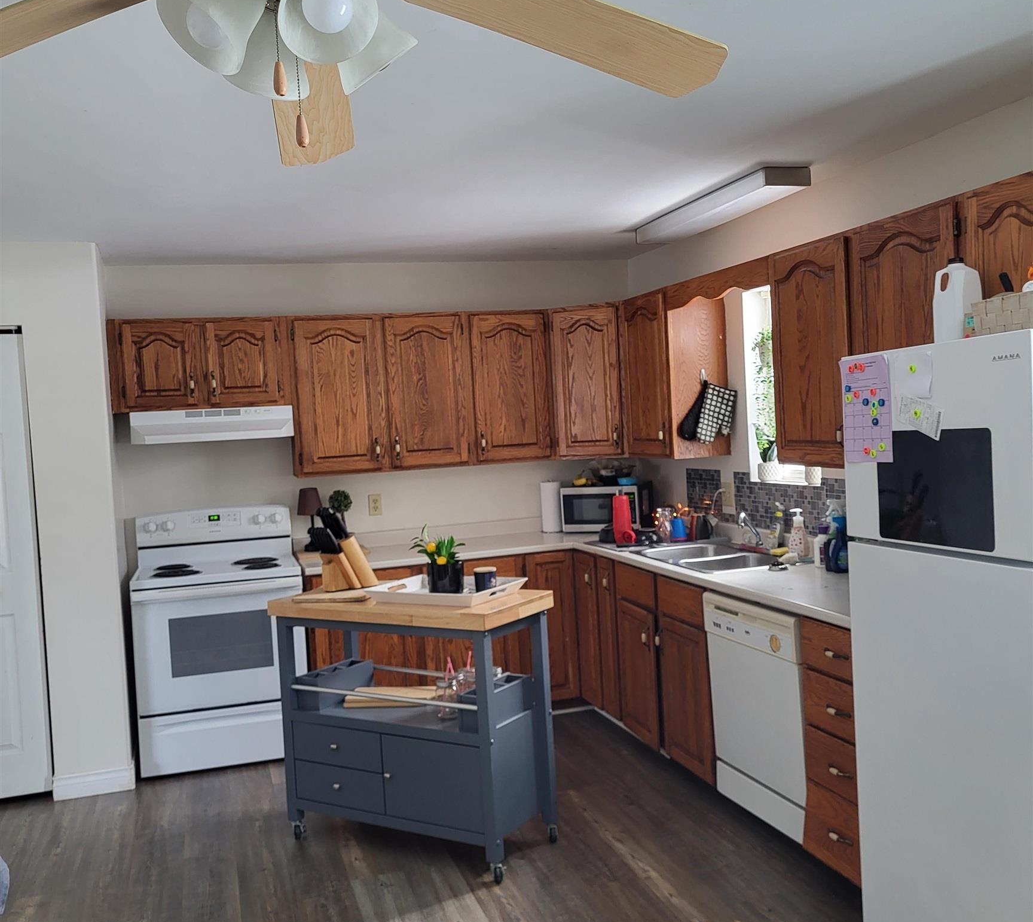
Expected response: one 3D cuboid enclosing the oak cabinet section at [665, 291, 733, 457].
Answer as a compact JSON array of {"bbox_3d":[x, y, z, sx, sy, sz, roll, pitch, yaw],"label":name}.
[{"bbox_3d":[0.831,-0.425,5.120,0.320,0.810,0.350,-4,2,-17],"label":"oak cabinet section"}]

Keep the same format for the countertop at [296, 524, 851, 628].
[{"bbox_3d":[0.230,0.485,4.335,2.033,0.042,3.119,-4,2,-17],"label":"countertop"}]

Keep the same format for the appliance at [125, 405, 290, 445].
[{"bbox_3d":[-1.507,-0.179,5.137,0.752,0.153,0.460,-4,2,-18],"label":"appliance"}]

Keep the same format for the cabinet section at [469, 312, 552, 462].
[{"bbox_3d":[-0.058,-0.399,5.727,0.450,0.813,0.320,-4,2,-17],"label":"cabinet section"}]

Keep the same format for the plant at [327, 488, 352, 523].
[{"bbox_3d":[-0.915,0.324,5.392,0.120,0.310,0.120,-4,2,-18],"label":"plant"}]

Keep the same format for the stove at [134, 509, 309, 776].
[{"bbox_3d":[-1.452,0.843,5.077,0.761,1.190,0.670,-4,2,-17],"label":"stove"}]

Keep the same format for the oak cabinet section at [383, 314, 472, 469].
[{"bbox_3d":[-0.496,-0.370,5.593,0.467,0.813,0.320,-4,2,-17],"label":"oak cabinet section"}]

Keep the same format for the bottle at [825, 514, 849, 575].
[{"bbox_3d":[1.236,0.310,3.960,0.100,0.225,0.070,-2,3,31],"label":"bottle"}]

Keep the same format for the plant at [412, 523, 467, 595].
[{"bbox_3d":[-0.296,0.366,3.898,0.200,0.255,0.180,-3,2,-4],"label":"plant"}]

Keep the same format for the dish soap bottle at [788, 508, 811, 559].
[{"bbox_3d":[1.181,0.306,4.319,0.065,0.210,0.090,-3,2,-6],"label":"dish soap bottle"}]

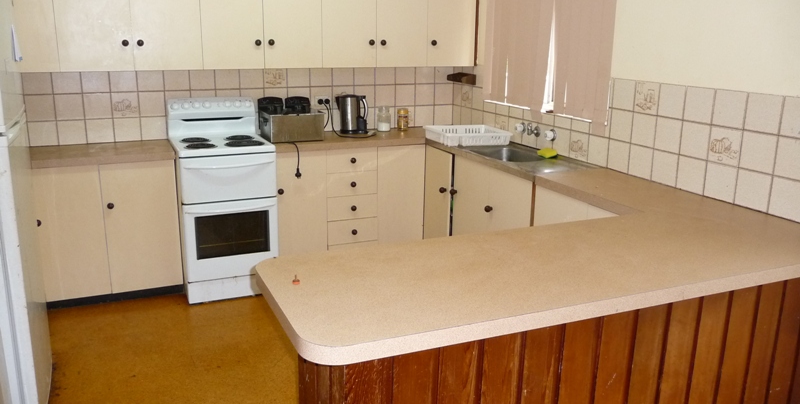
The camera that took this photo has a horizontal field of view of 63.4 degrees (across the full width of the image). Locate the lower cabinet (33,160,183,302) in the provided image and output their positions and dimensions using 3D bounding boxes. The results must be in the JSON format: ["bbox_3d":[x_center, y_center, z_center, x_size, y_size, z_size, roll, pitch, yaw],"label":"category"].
[{"bbox_3d":[-1.724,0.111,3.802,0.757,0.762,0.435,-6,16,-23],"label":"lower cabinet"}]

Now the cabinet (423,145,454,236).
[{"bbox_3d":[0.440,0.007,4.295,0.415,0.762,0.375,-6,16,-23],"label":"cabinet"}]

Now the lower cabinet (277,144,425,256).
[{"bbox_3d":[-0.384,-0.024,4.375,1.004,0.762,0.435,-6,16,-23],"label":"lower cabinet"}]

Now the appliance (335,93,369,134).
[{"bbox_3d":[-0.324,-0.586,4.340,0.230,0.251,0.160,-3,15,-13],"label":"appliance"}]

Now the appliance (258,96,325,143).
[{"bbox_3d":[-0.691,-0.537,4.129,0.365,0.256,0.310,-6,16,-23],"label":"appliance"}]

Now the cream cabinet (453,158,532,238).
[{"bbox_3d":[0.687,0.153,3.753,0.415,0.762,0.830,-6,16,-23],"label":"cream cabinet"}]

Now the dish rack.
[{"bbox_3d":[0.423,-0.427,4.106,0.405,0.080,0.370,-4,16,-18],"label":"dish rack"}]

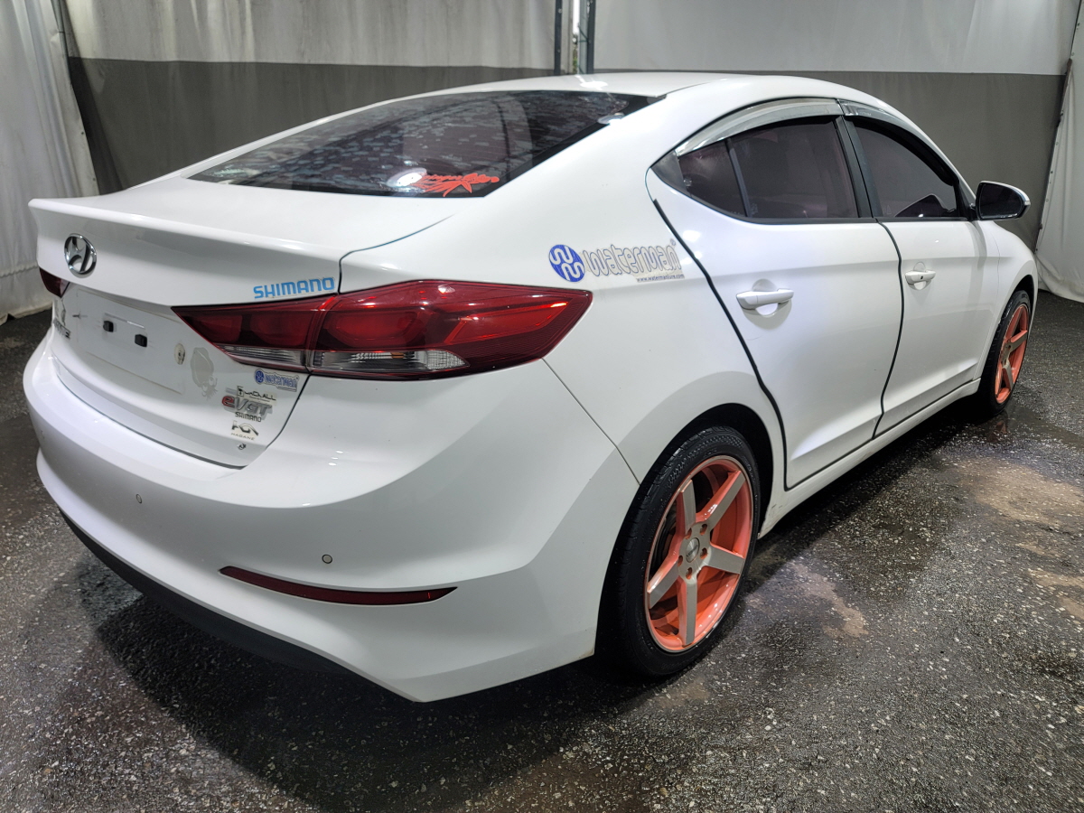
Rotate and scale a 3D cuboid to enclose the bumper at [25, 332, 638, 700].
[{"bbox_3d":[-0.704,0.084,1.885,1.780,0.680,0.710,16,24,41],"label":"bumper"}]

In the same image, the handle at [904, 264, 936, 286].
[{"bbox_3d":[1.217,-0.428,2.522,0.050,0.045,0.245,16,20,41],"label":"handle"}]

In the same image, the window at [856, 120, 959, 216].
[{"bbox_3d":[1.248,-0.784,2.623,0.070,0.300,0.760,-12,5,45],"label":"window"}]

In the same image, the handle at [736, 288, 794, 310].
[{"bbox_3d":[0.515,-0.253,1.801,0.050,0.045,0.245,16,19,41],"label":"handle"}]

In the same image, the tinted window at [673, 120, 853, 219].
[{"bbox_3d":[0.590,-0.591,1.958,0.830,0.280,0.070,-16,3,-41],"label":"tinted window"}]

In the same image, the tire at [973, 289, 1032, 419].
[{"bbox_3d":[2.162,-0.269,3.793,0.220,0.625,0.625,16,24,41],"label":"tire"}]

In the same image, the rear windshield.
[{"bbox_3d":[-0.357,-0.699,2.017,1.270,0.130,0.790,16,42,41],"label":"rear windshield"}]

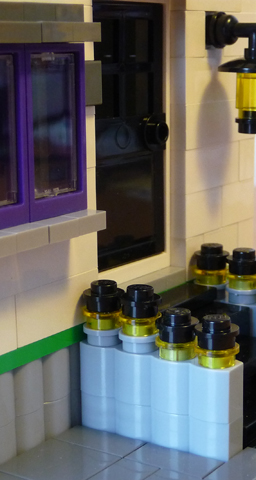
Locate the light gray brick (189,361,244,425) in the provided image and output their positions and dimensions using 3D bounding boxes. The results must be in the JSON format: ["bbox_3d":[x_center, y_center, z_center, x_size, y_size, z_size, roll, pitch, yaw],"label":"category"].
[{"bbox_3d":[0.016,0.026,0.154,0.008,0.010,0.008,6,13,35],"label":"light gray brick"}]

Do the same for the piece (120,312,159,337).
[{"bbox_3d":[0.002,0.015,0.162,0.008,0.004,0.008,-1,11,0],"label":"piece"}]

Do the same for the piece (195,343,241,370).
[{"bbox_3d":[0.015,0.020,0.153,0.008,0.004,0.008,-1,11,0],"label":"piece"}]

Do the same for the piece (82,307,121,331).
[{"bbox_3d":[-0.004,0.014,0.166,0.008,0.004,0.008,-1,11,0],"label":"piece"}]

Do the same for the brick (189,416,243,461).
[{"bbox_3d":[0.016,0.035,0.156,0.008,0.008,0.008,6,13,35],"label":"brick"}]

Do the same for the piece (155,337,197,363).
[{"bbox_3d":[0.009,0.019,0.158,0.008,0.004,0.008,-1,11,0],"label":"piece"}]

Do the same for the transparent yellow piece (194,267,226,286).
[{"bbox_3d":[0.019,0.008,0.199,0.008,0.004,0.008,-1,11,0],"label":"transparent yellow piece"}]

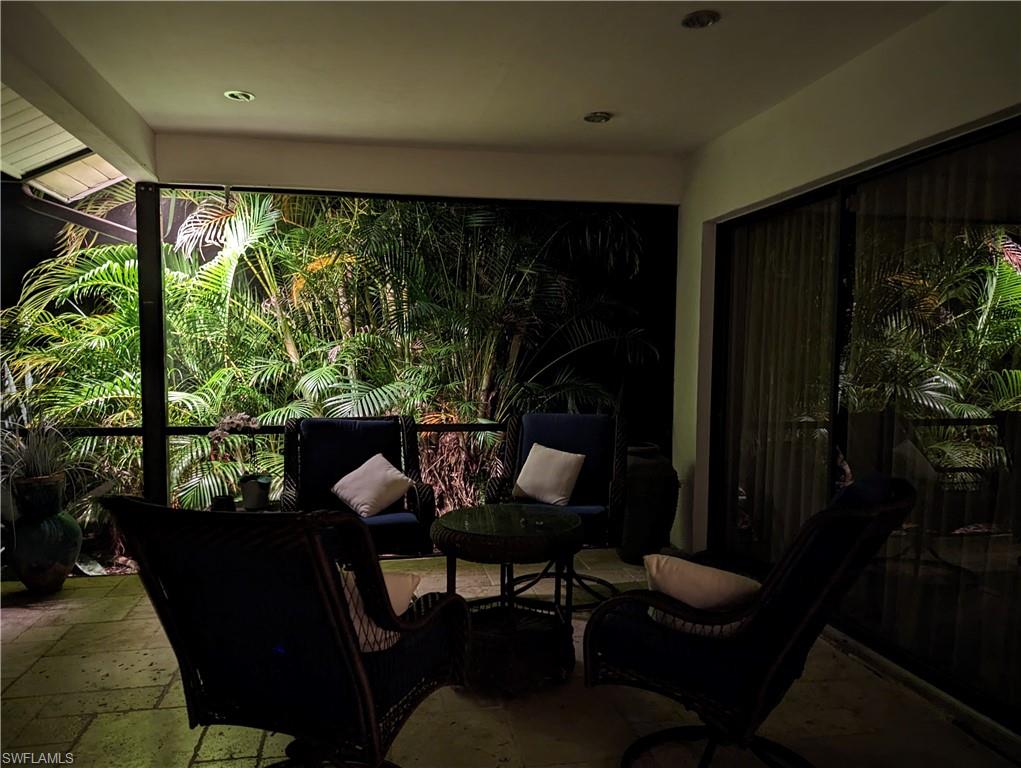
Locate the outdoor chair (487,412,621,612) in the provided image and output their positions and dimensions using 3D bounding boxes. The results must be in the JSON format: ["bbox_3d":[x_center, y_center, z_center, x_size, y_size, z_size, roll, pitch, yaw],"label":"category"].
[{"bbox_3d":[0.299,0.695,4.104,0.755,0.980,0.880,1,3,10],"label":"outdoor chair"}]

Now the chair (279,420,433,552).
[{"bbox_3d":[-0.831,0.701,3.814,0.755,0.980,0.880,0,3,-17],"label":"chair"}]

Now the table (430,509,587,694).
[{"bbox_3d":[-0.012,0.915,3.035,0.655,0.650,0.655,0,3,0],"label":"table"}]

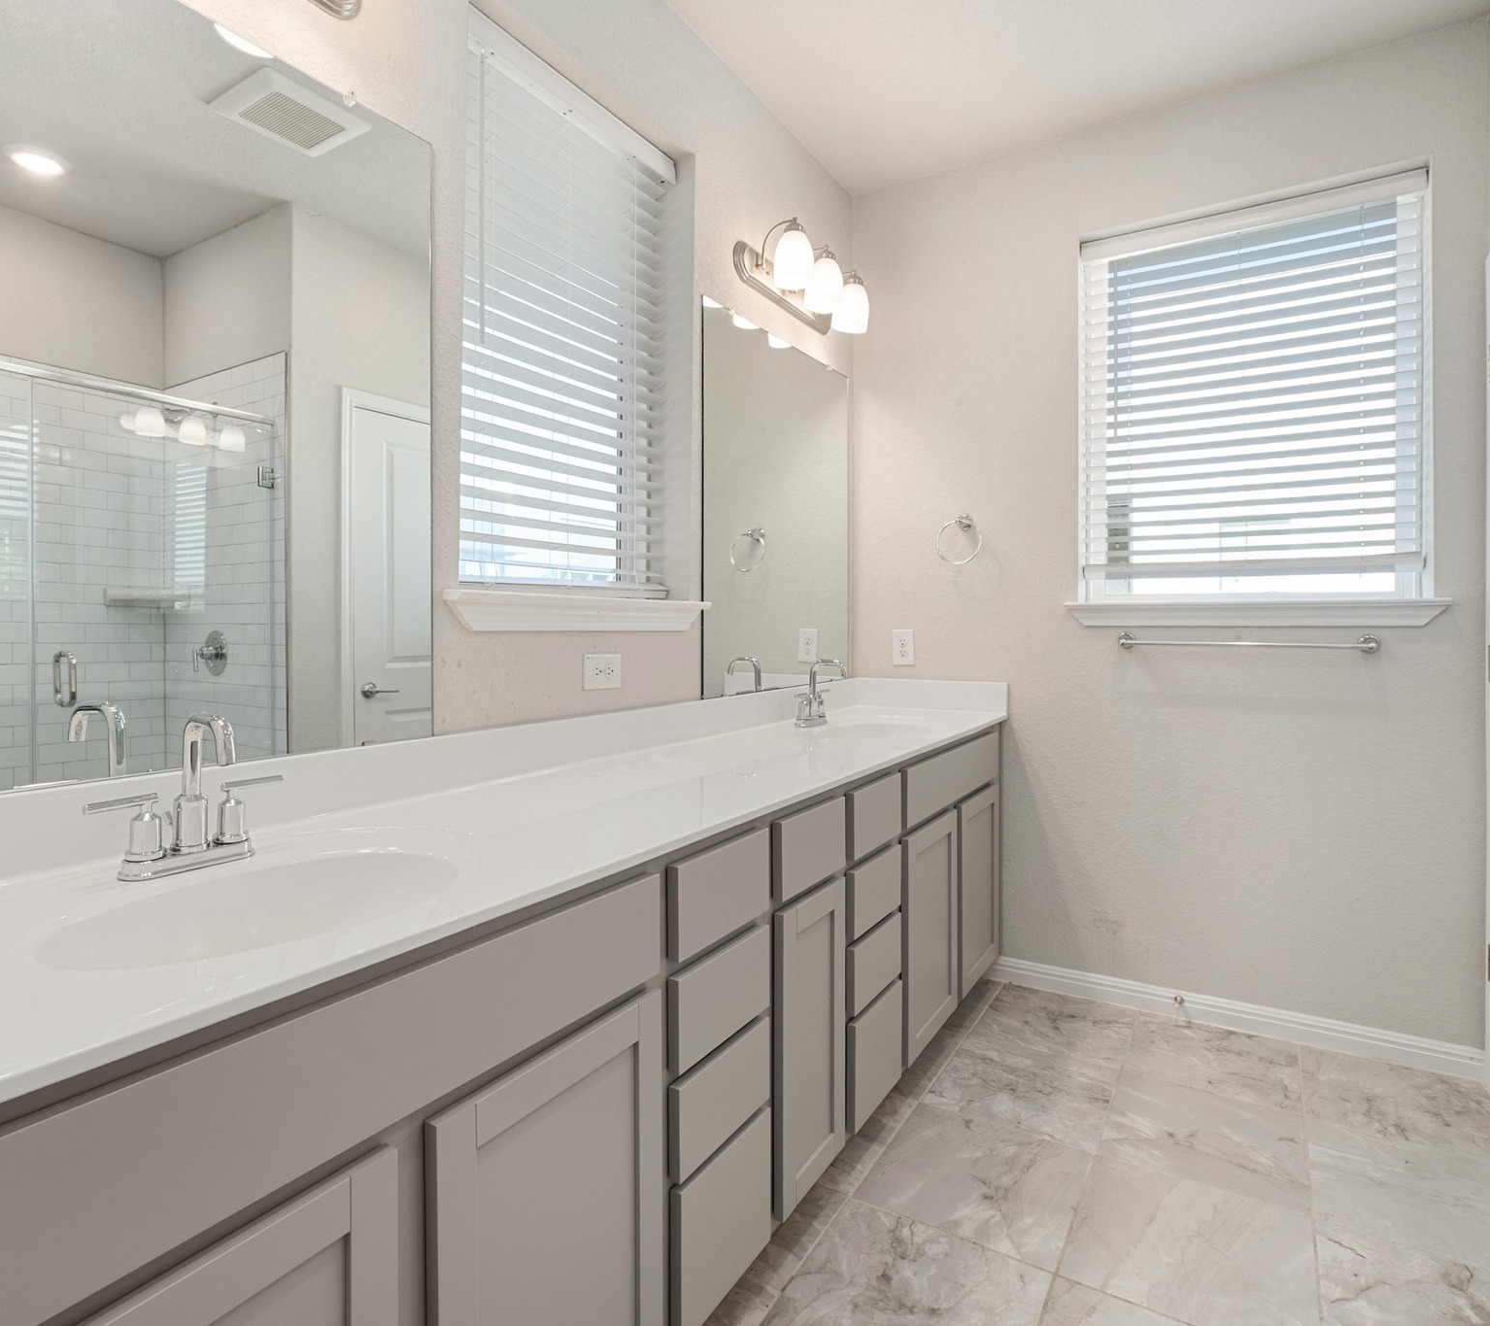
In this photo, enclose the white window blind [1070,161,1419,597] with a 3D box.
[{"bbox_3d":[1.474,-0.767,2.471,0.880,1.140,0.100,1,2,31],"label":"white window blind"}]

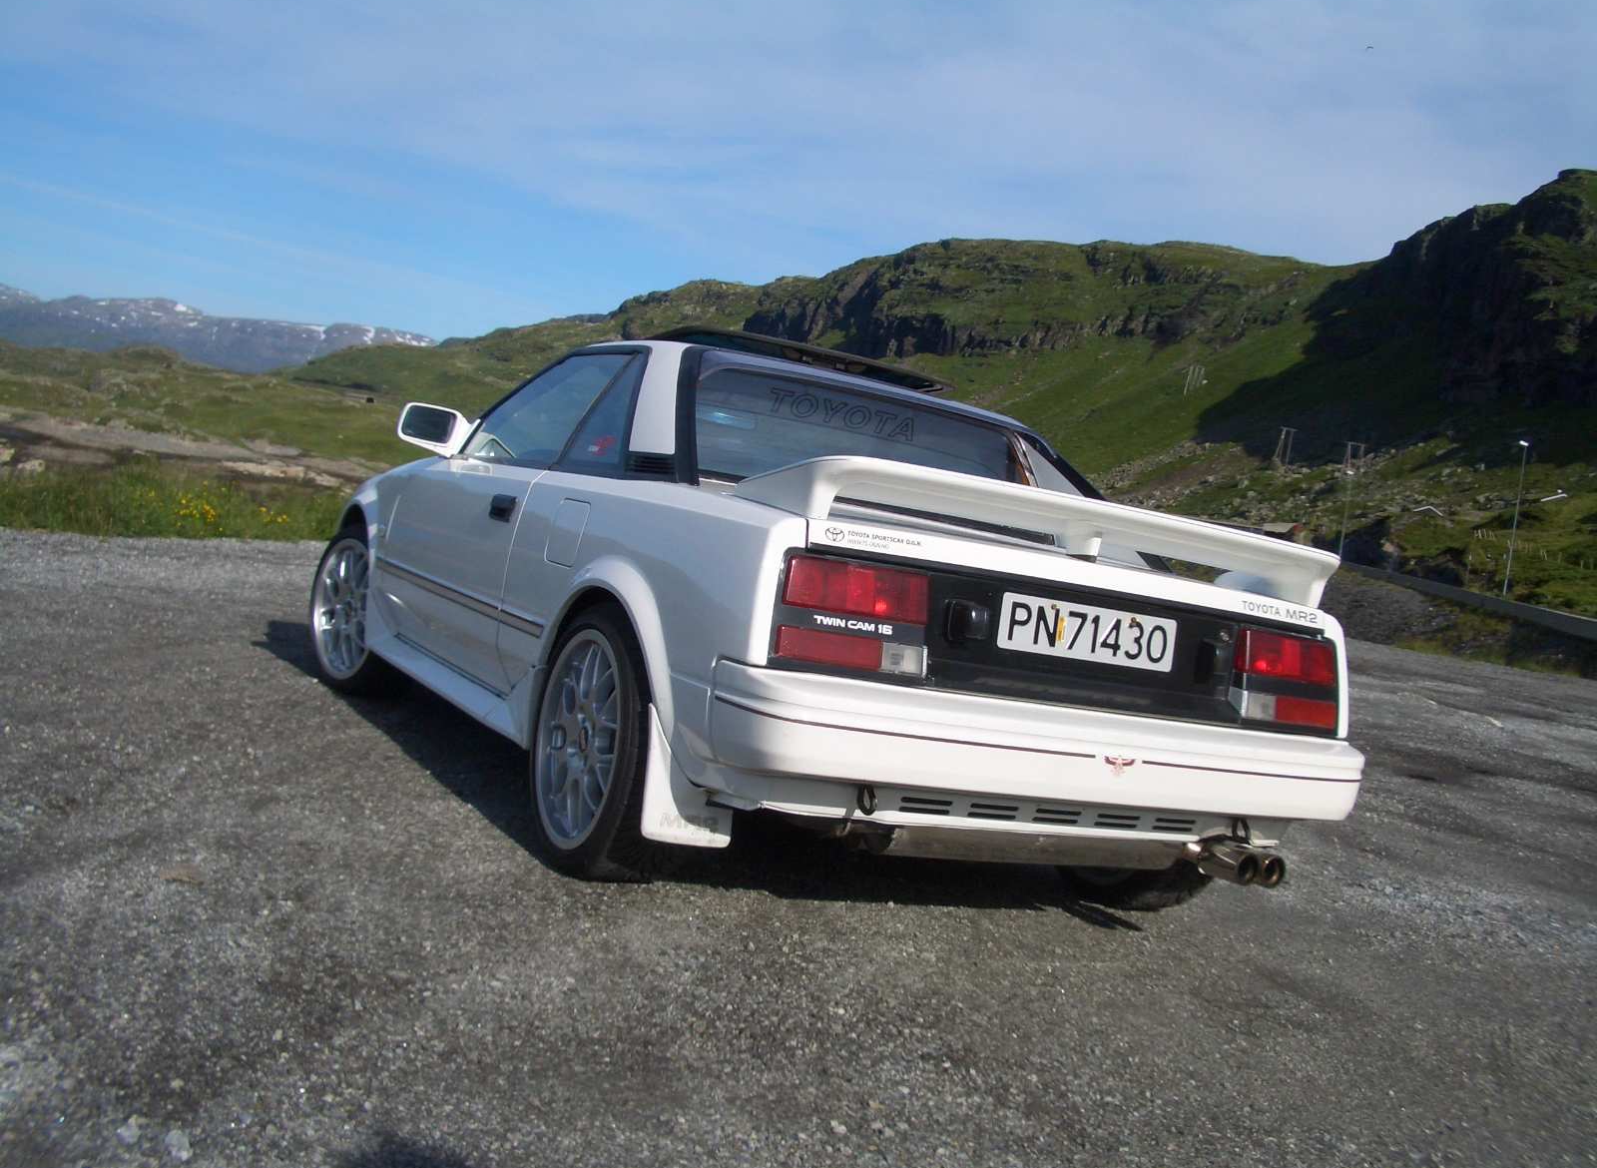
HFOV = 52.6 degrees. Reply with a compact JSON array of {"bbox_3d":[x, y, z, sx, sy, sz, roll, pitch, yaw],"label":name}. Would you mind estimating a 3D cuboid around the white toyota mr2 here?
[{"bbox_3d":[-0.261,-0.020,4.813,1.700,1.260,3.930,9,2,-29],"label":"white toyota mr2"}]

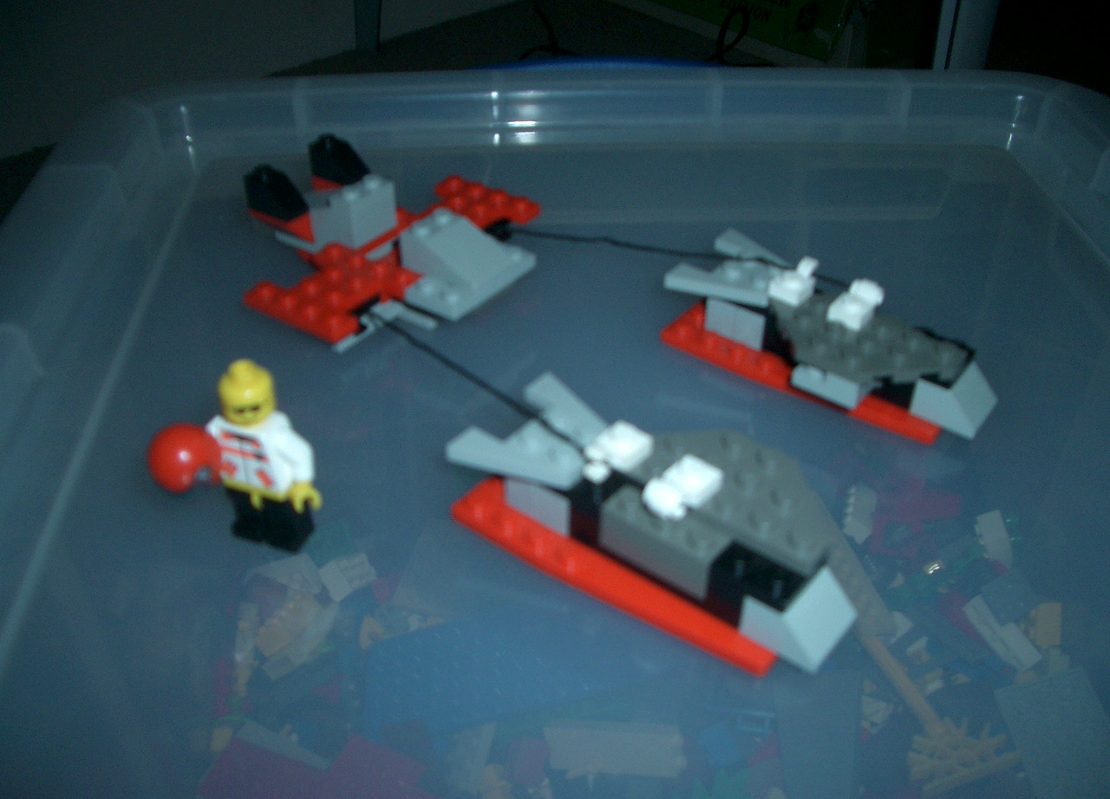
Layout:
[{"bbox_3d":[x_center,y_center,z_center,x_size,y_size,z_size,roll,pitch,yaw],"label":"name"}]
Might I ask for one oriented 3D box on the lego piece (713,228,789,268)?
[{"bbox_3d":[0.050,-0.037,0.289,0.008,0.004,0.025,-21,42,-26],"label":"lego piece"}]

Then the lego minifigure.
[{"bbox_3d":[-0.058,0.011,0.219,0.025,0.040,0.012,14,39,17],"label":"lego minifigure"}]

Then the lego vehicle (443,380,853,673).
[{"bbox_3d":[0.023,0.021,0.220,0.080,0.025,0.040,26,43,29],"label":"lego vehicle"}]

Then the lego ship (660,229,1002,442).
[{"bbox_3d":[0.066,-0.015,0.269,0.080,0.025,0.040,26,43,29],"label":"lego ship"}]

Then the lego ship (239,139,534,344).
[{"bbox_3d":[-0.044,-0.044,0.299,0.073,0.032,0.080,24,43,28],"label":"lego ship"}]

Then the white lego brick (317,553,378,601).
[{"bbox_3d":[-0.091,0.080,0.501,0.016,0.010,0.022,59,19,11],"label":"white lego brick"}]

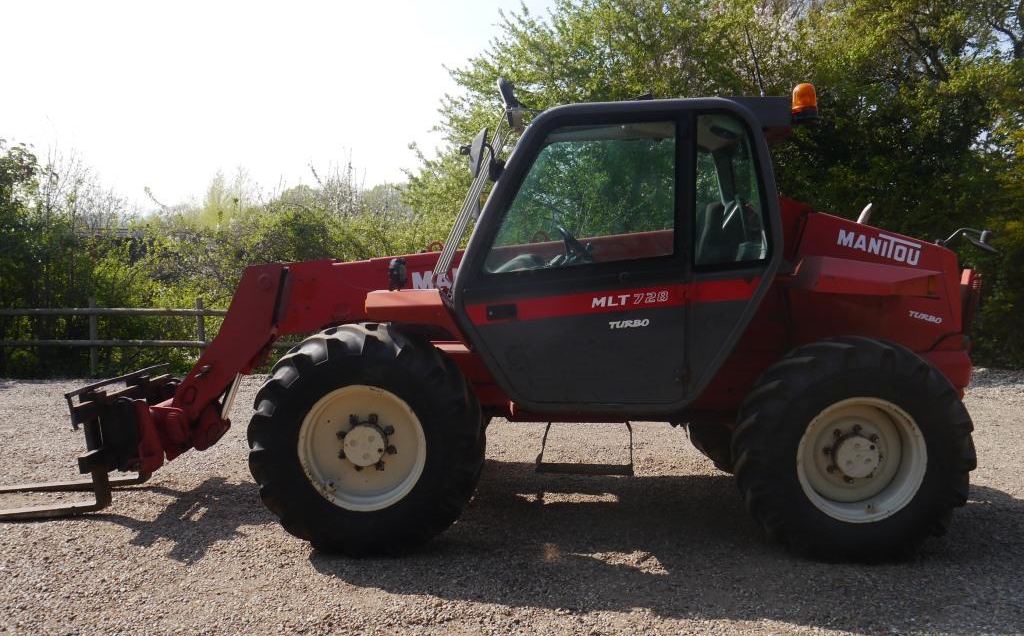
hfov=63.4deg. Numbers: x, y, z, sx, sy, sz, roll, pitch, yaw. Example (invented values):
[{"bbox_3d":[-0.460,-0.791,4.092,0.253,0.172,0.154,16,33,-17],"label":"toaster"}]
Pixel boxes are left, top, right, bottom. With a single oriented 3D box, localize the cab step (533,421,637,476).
[{"bbox_3d":[0.391,0.710,4.470,0.520,0.290,0.200,0,2,2],"label":"cab step"}]

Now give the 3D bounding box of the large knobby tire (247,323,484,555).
[{"bbox_3d":[-0.770,0.638,4.490,1.230,1.210,0.430,0,2,2],"label":"large knobby tire"}]

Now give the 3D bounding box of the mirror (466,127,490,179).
[{"bbox_3d":[-0.176,-0.882,4.430,0.070,0.275,0.180,13,0,-13],"label":"mirror"}]

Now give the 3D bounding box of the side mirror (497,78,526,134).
[{"bbox_3d":[-0.013,-1.363,5.300,0.080,0.360,0.190,-12,7,28],"label":"side mirror"}]

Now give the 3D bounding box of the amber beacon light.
[{"bbox_3d":[1.677,-1.230,4.750,0.152,0.235,0.152,0,2,2],"label":"amber beacon light"}]

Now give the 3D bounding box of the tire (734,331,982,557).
[{"bbox_3d":[1.788,0.683,4.420,1.230,1.200,0.430,0,2,2],"label":"tire"}]

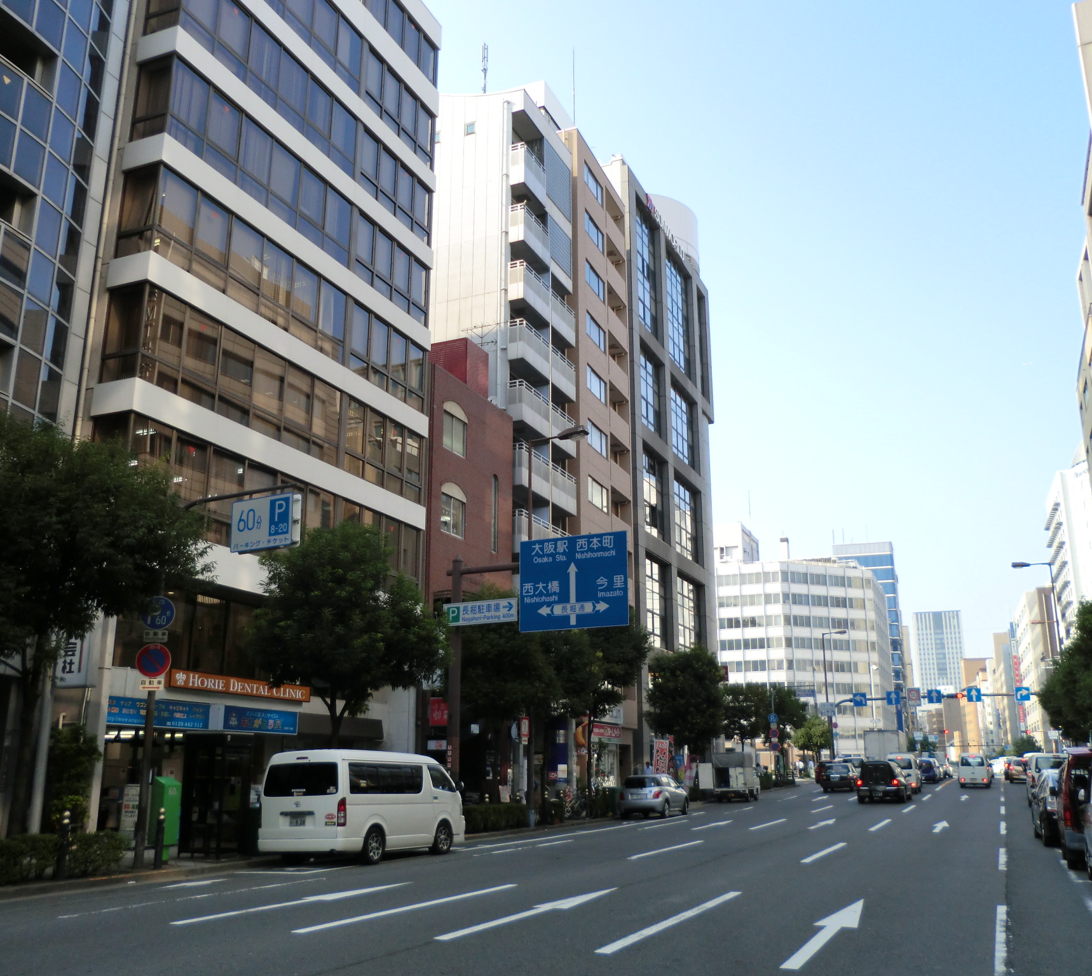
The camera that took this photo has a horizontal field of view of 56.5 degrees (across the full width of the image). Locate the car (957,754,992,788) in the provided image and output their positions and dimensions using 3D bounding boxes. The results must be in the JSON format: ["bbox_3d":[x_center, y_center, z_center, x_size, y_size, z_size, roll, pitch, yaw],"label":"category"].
[{"bbox_3d":[24.041,15.796,56.855,1.475,1.850,3.395,-7,-17,23],"label":"car"}]

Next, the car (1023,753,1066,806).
[{"bbox_3d":[20.087,11.611,40.335,1.700,1.970,4.650,-6,-17,21],"label":"car"}]

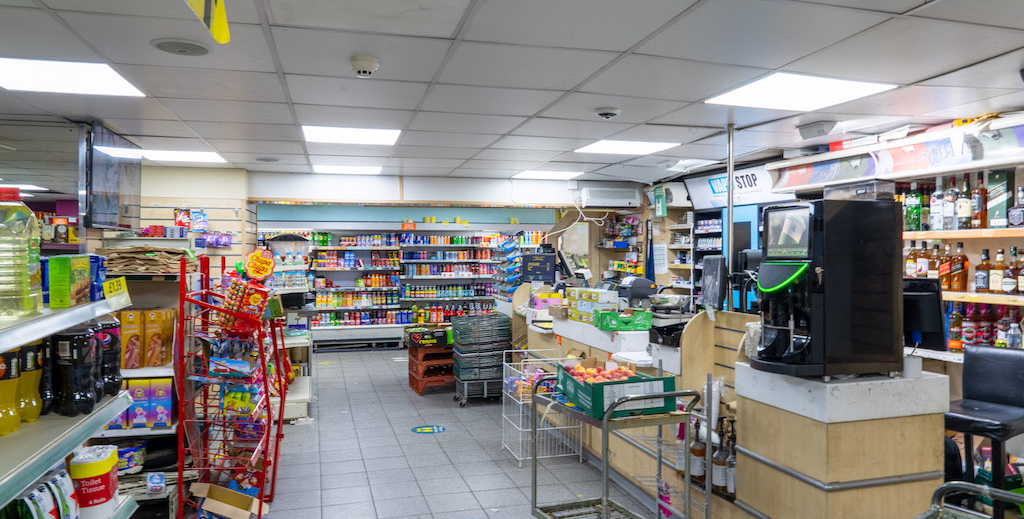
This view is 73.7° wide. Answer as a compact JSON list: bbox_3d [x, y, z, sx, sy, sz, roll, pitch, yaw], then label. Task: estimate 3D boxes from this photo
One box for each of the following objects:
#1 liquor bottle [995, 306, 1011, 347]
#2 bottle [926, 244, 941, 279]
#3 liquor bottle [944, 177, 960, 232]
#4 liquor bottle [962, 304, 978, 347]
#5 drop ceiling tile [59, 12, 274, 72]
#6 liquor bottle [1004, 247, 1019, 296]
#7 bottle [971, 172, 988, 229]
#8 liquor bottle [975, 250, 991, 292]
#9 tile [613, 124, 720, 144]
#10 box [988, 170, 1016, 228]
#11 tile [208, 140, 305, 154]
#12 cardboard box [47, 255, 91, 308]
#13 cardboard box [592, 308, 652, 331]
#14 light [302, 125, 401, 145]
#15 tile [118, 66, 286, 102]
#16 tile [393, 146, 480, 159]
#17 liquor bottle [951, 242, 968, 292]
[{"bbox_3d":[2.553,0.375,3.550,0.077,0.290,0.077,0,0,-37],"label":"liquor bottle"},{"bbox_3d":[2.621,0.053,4.240,0.078,0.285,0.078,0,1,-35],"label":"bottle"},{"bbox_3d":[2.416,-0.305,3.740,0.077,0.293,0.077,0,1,-14],"label":"liquor bottle"},{"bbox_3d":[2.725,0.409,4.060,0.085,0.290,0.085,0,1,-45],"label":"liquor bottle"},{"bbox_3d":[-1.117,-0.735,2.315,0.595,0.025,0.595,0,1,-14],"label":"drop ceiling tile"},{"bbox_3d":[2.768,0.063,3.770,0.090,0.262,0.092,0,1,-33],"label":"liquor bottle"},{"bbox_3d":[2.606,-0.331,3.800,0.077,0.312,0.077,0,1,-33],"label":"bottle"},{"bbox_3d":[2.727,0.066,3.930,0.080,0.247,0.080,0,1,-40],"label":"liquor bottle"},{"bbox_3d":[0.918,-0.757,4.070,0.595,0.025,0.595,0,1,-14],"label":"tile"},{"bbox_3d":[2.584,-0.316,3.600,0.087,0.302,0.087,0,1,-28],"label":"box"},{"bbox_3d":[-1.725,-0.777,4.658,0.600,0.020,0.600,0,1,-14],"label":"tile"},{"bbox_3d":[-1.421,0.073,2.198,0.056,0.156,0.175,0,0,-14],"label":"cardboard box"},{"bbox_3d":[0.697,0.380,4.310,0.320,0.117,0.190,0,1,-9],"label":"cardboard box"},{"bbox_3d":[-0.982,-0.775,4.214,0.600,0.030,0.600,0,1,-14],"label":"light"},{"bbox_3d":[-1.280,-0.749,2.917,0.600,0.020,0.600,0,1,-14],"label":"tile"},{"bbox_3d":[-0.547,-0.778,4.943,0.600,0.020,0.600,0,1,-14],"label":"tile"},{"bbox_3d":[2.692,0.045,4.100,0.078,0.290,0.078,0,1,-33],"label":"liquor bottle"}]

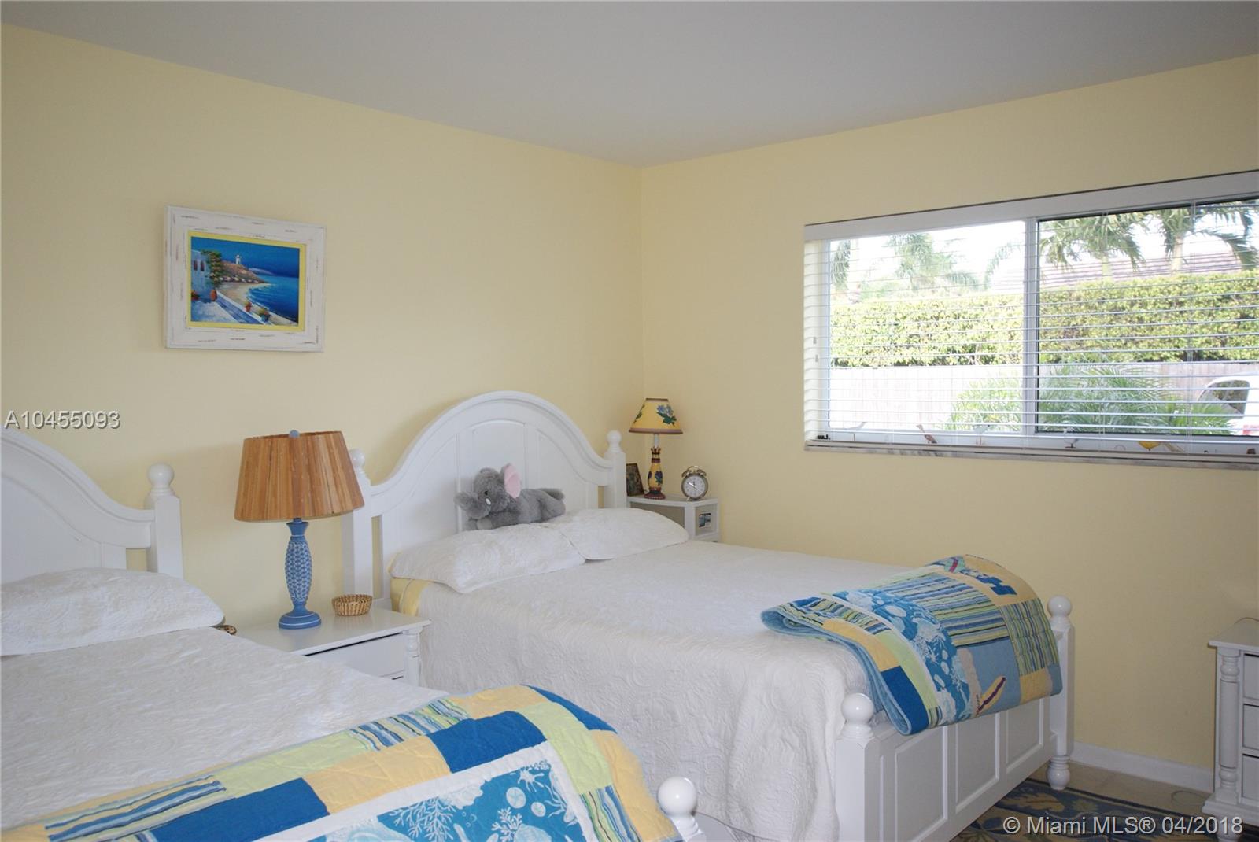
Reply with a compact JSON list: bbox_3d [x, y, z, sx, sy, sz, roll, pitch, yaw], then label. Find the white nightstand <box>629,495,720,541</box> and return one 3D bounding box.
[{"bbox_3d":[0.197,0.788,4.926,0.414,0.860,0.189,1,3,41],"label":"white nightstand"}]

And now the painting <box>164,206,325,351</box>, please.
[{"bbox_3d":[-1.275,-0.459,3.530,0.030,0.443,0.556,1,3,41],"label":"painting"}]

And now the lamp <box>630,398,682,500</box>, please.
[{"bbox_3d":[0.120,0.129,4.888,0.250,0.463,0.250,-1,2,1],"label":"lamp"}]

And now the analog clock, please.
[{"bbox_3d":[0.303,0.284,4.838,0.114,0.153,0.065,0,3,17],"label":"analog clock"}]

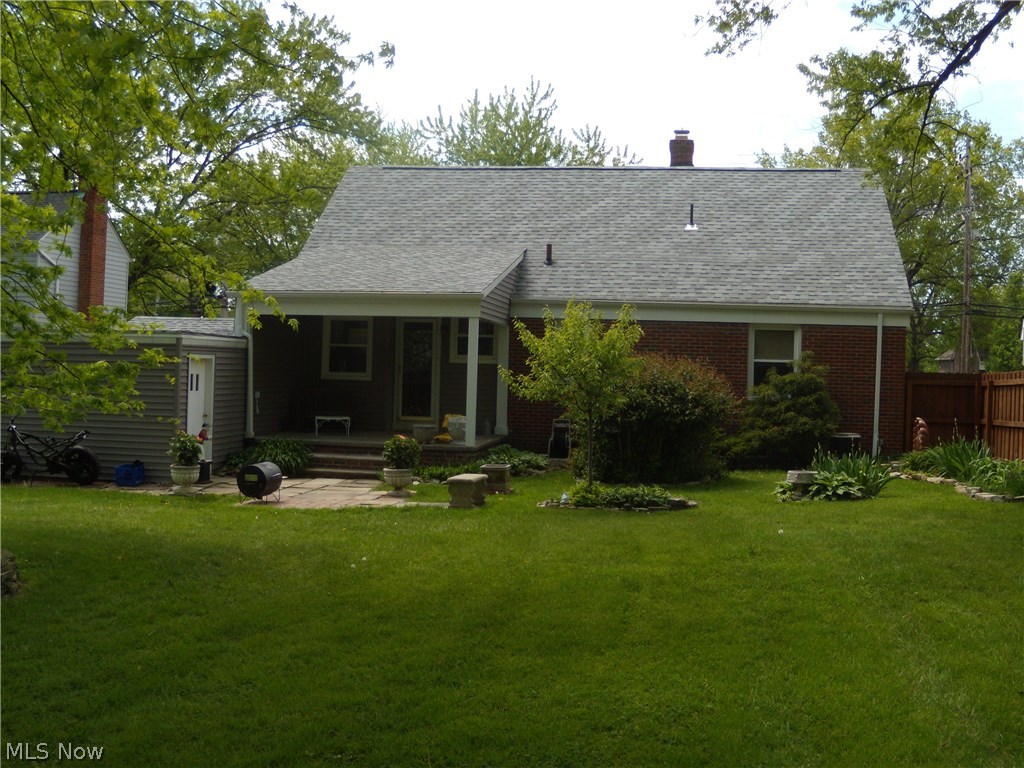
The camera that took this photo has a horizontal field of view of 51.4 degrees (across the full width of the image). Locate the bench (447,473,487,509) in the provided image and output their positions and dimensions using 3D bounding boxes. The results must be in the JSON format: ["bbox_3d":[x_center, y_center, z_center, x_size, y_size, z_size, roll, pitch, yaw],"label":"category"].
[{"bbox_3d":[-0.589,1.434,14.303,0.370,0.385,0.740,2,1,13],"label":"bench"}]

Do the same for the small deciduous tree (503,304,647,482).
[{"bbox_3d":[0.813,0.196,15.221,2.000,2.719,1.900,2,1,8],"label":"small deciduous tree"}]

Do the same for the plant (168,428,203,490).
[{"bbox_3d":[-4.611,1.086,15.007,0.490,0.919,0.490,2,1,8],"label":"plant"}]

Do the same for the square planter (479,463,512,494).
[{"bbox_3d":[-0.225,1.357,15.188,0.400,0.390,0.400,2,1,8],"label":"square planter"}]

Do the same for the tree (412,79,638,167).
[{"bbox_3d":[0.340,-5.110,40.098,9.500,12.587,9.000,2,1,8],"label":"tree"}]

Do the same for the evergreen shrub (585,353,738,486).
[{"bbox_3d":[2.416,0.521,17.416,2.450,2.006,2.200,2,1,8],"label":"evergreen shrub"}]

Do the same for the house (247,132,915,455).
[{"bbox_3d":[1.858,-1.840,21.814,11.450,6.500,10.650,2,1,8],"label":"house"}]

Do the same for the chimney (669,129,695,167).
[{"bbox_3d":[3.723,-5.083,23.412,0.540,1.000,0.540,2,1,8],"label":"chimney"}]

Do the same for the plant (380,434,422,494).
[{"bbox_3d":[-1.577,1.148,14.957,0.550,0.878,0.550,2,1,8],"label":"plant"}]

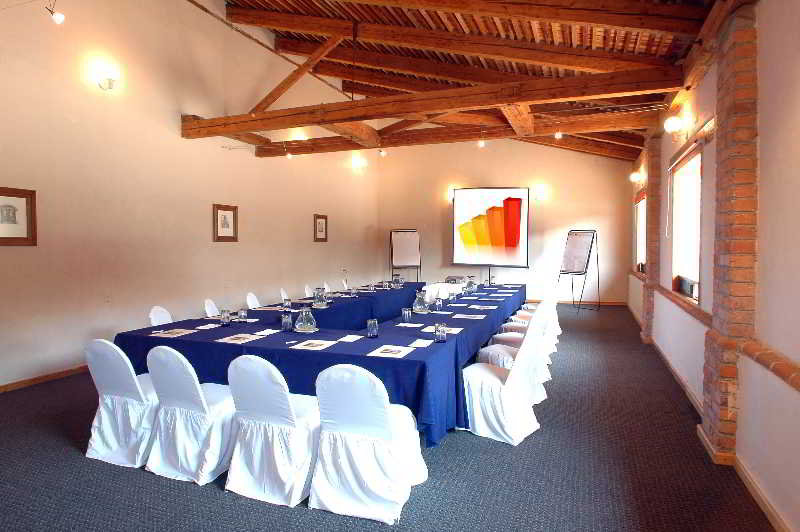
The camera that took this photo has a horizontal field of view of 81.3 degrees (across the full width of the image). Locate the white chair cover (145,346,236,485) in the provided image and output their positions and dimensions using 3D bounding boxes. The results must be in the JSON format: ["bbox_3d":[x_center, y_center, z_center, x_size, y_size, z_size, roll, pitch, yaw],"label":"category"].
[{"bbox_3d":[-1.506,1.019,3.567,0.569,0.927,0.610,1,3,21],"label":"white chair cover"}]

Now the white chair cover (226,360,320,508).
[{"bbox_3d":[-0.799,1.031,3.290,0.553,0.927,0.610,1,3,21],"label":"white chair cover"}]

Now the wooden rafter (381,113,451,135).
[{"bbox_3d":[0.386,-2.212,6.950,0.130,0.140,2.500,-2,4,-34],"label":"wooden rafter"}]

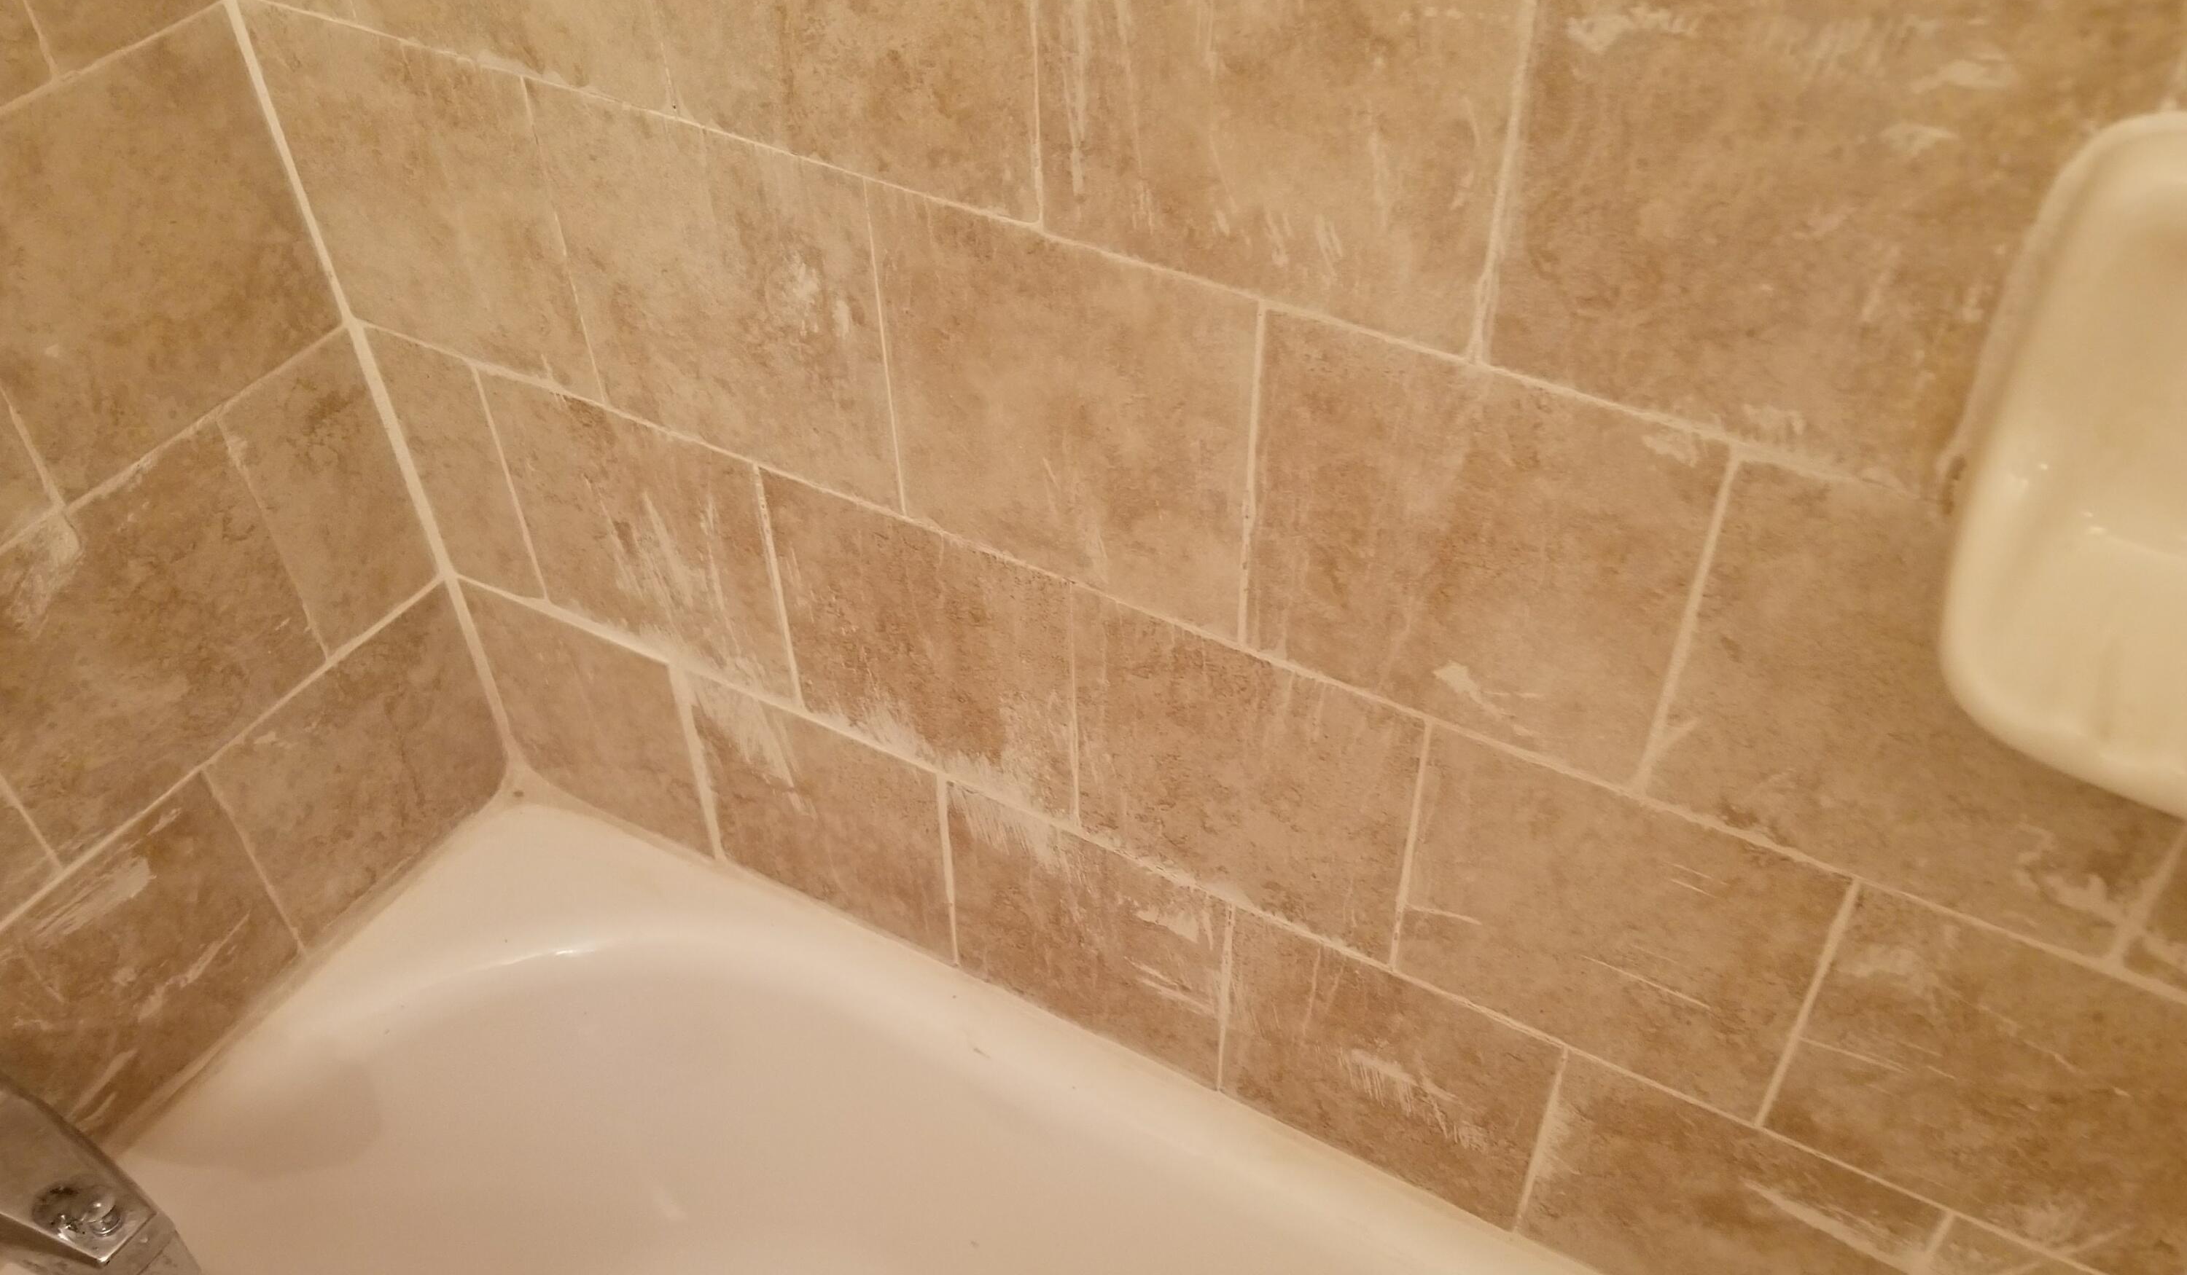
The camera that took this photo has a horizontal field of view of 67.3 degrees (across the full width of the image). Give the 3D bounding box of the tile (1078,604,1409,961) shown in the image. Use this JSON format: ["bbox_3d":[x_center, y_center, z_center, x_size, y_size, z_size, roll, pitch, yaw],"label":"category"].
[{"bbox_3d":[0.061,0.056,0.679,0.151,0.149,0.009,21,48,20],"label":"tile"}]

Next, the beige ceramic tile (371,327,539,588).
[{"bbox_3d":[-0.316,-0.085,0.826,0.069,0.152,0.009,21,48,20],"label":"beige ceramic tile"}]

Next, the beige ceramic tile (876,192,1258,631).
[{"bbox_3d":[-0.009,-0.080,0.601,0.150,0.150,0.009,21,48,20],"label":"beige ceramic tile"}]

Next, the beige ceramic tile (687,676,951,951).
[{"bbox_3d":[-0.142,0.094,0.867,0.154,0.153,0.009,21,48,20],"label":"beige ceramic tile"}]

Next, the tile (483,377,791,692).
[{"bbox_3d":[-0.213,-0.049,0.784,0.155,0.150,0.009,21,48,20],"label":"tile"}]

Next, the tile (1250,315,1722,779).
[{"bbox_3d":[0.124,-0.029,0.550,0.151,0.149,0.009,21,48,20],"label":"tile"}]

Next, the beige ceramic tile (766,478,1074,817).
[{"bbox_3d":[-0.074,0.004,0.730,0.152,0.149,0.009,21,48,20],"label":"beige ceramic tile"}]

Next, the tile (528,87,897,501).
[{"bbox_3d":[-0.145,-0.134,0.651,0.153,0.150,0.009,21,48,20],"label":"tile"}]

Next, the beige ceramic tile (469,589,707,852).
[{"bbox_3d":[-0.280,0.045,0.924,0.151,0.153,0.009,21,48,20],"label":"beige ceramic tile"}]

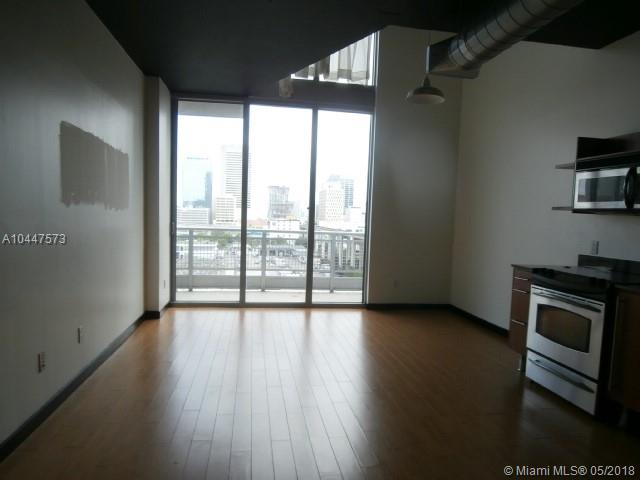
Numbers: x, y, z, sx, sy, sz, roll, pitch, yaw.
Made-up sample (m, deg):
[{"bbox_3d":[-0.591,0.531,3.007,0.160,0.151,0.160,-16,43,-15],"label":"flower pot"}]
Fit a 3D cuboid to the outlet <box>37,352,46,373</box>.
[{"bbox_3d":[-1.700,0.751,2.720,0.012,0.118,0.075,1,3,-9],"label":"outlet"}]

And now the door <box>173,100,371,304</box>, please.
[{"bbox_3d":[-0.639,-0.425,6.048,2.652,2.725,0.100,1,3,-9],"label":"door"}]

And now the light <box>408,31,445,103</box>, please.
[{"bbox_3d":[1.130,-1.827,4.669,0.420,0.737,0.420,1,3,-9],"label":"light"}]

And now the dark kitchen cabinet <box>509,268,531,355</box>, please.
[{"bbox_3d":[2.019,0.645,3.859,0.610,0.740,0.315,1,3,-9],"label":"dark kitchen cabinet"}]

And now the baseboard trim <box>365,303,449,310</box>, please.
[{"bbox_3d":[1.281,0.968,6.406,1.264,0.090,0.017,1,3,-9],"label":"baseboard trim"}]

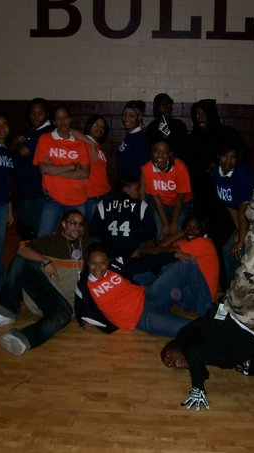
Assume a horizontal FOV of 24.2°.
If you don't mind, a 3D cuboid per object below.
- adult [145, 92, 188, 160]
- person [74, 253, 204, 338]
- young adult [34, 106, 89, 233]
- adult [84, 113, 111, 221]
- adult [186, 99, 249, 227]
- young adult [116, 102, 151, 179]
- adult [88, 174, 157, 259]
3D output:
[{"bbox_3d":[0.409,-0.463,6.144,0.500,1.800,0.360,2,13,5],"label":"adult"},{"bbox_3d":[0.127,0.497,4.551,1.000,0.550,0.520,-1,13,-10],"label":"person"},{"bbox_3d":[-0.604,-0.263,5.475,0.520,1.660,0.360,0,13,-5],"label":"young adult"},{"bbox_3d":[-0.307,-0.199,5.287,0.420,1.570,0.280,-5,14,-24],"label":"adult"},{"bbox_3d":[0.832,-0.309,5.514,0.560,1.720,0.360,4,13,12],"label":"adult"},{"bbox_3d":[0.073,-0.350,5.812,0.340,1.710,0.450,-8,15,-34],"label":"young adult"},{"bbox_3d":[-0.037,0.127,4.950,0.530,1.090,0.550,1,13,0],"label":"adult"}]

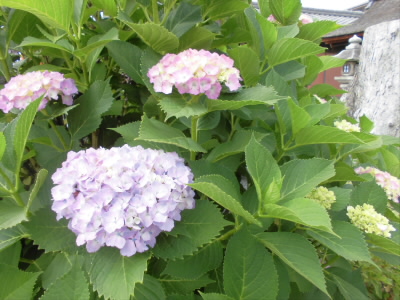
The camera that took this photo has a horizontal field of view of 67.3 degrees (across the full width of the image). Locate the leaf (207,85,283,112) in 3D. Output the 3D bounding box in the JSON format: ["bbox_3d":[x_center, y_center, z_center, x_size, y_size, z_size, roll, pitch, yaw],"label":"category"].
[{"bbox_3d":[0.080,-0.101,0.580,0.145,0.035,0.085,0,18,-3],"label":"leaf"}]

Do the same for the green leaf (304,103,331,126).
[{"bbox_3d":[0.289,-0.087,0.740,0.075,0.020,0.055,-36,52,-15],"label":"green leaf"}]

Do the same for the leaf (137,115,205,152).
[{"bbox_3d":[-0.049,-0.029,0.520,0.118,0.030,0.065,13,41,6],"label":"leaf"}]

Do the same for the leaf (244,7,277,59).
[{"bbox_3d":[0.127,-0.246,0.630,0.066,0.112,0.050,2,11,11],"label":"leaf"}]

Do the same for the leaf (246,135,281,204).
[{"bbox_3d":[0.096,0.031,0.460,0.055,0.105,0.030,-6,-12,-7],"label":"leaf"}]

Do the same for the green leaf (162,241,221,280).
[{"bbox_3d":[-0.013,0.184,0.510,0.105,0.025,0.055,-28,48,-12],"label":"green leaf"}]

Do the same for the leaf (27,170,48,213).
[{"bbox_3d":[-0.225,0.057,0.420,0.018,0.068,0.040,29,-15,-8],"label":"leaf"}]

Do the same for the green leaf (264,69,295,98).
[{"bbox_3d":[0.180,-0.148,0.680,0.065,0.020,0.085,-27,56,-8],"label":"green leaf"}]

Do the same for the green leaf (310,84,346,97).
[{"bbox_3d":[0.376,-0.174,0.880,0.110,0.025,0.060,10,18,11],"label":"green leaf"}]

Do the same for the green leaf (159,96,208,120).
[{"bbox_3d":[-0.031,-0.073,0.530,0.075,0.025,0.090,12,27,25],"label":"green leaf"}]

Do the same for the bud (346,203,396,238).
[{"bbox_3d":[0.320,0.133,0.560,0.080,0.045,0.075,22,21,-1],"label":"bud"}]

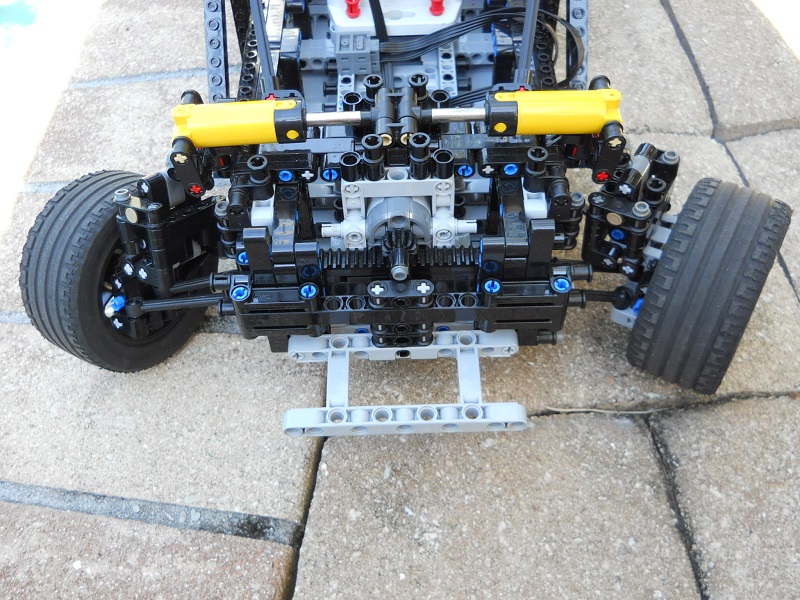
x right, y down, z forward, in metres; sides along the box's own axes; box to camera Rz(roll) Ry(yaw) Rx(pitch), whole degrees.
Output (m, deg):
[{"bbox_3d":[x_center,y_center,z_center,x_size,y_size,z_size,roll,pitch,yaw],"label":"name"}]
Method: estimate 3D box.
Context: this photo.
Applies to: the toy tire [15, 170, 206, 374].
[{"bbox_3d":[-0.116,-0.012,0.363,0.036,0.082,0.082,19,56,27],"label":"toy tire"}]

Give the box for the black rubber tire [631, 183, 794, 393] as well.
[{"bbox_3d":[0.122,-0.005,0.339,0.036,0.082,0.082,23,58,19],"label":"black rubber tire"}]

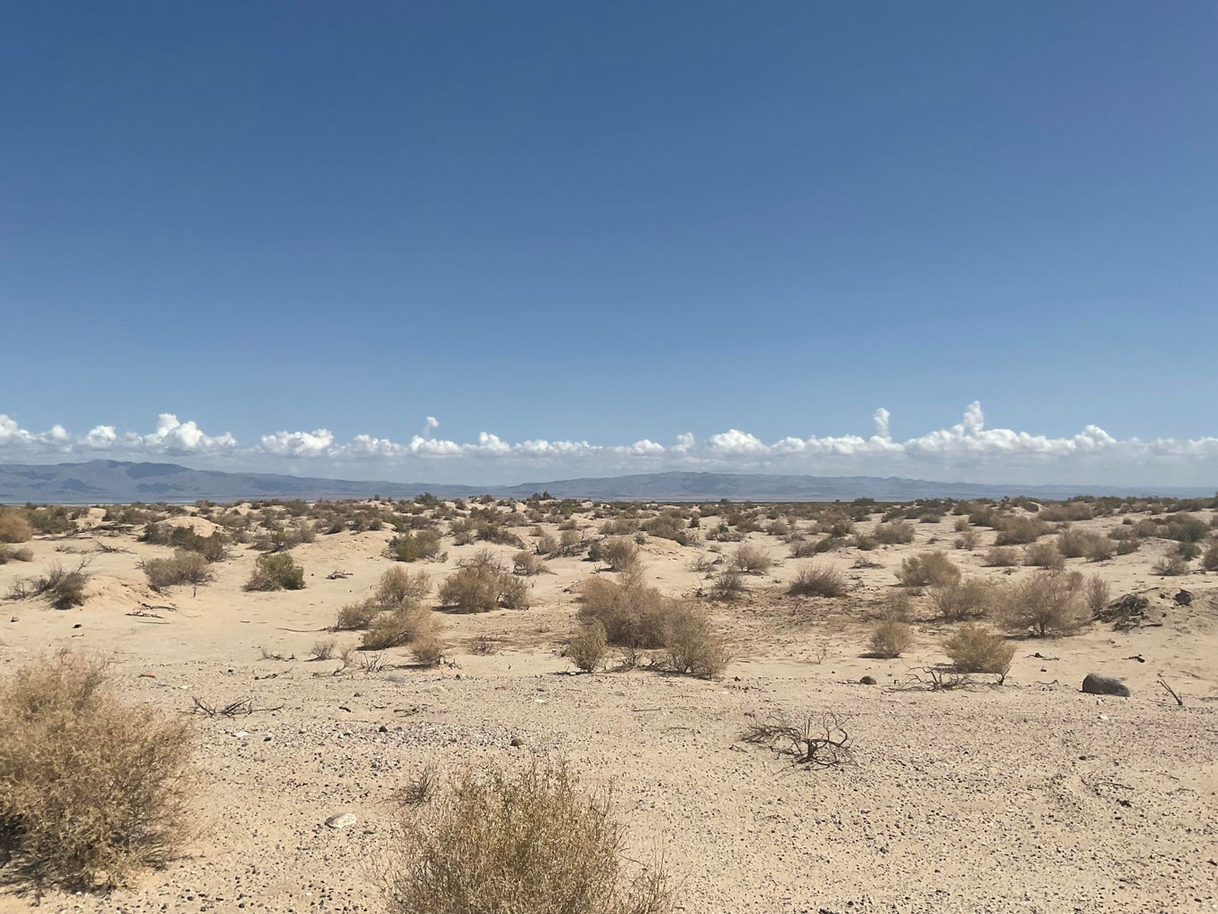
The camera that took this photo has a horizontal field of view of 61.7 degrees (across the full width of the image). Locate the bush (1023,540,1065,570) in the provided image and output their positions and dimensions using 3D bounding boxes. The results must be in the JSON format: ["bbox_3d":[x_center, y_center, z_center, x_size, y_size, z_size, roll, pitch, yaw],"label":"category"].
[{"bbox_3d":[10.313,2.311,24.188,0.962,0.675,0.866,-1,-3,23],"label":"bush"}]

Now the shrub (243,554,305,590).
[{"bbox_3d":[-6.199,2.103,18.870,1.092,0.669,0.928,1,-3,-18],"label":"shrub"}]

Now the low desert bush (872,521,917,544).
[{"bbox_3d":[9.536,2.511,34.085,1.402,0.795,1.262,-1,-2,16],"label":"low desert bush"}]

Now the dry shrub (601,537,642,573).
[{"bbox_3d":[0.274,2.092,21.775,0.836,0.751,0.752,0,-2,1],"label":"dry shrub"}]

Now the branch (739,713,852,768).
[{"bbox_3d":[1.147,1.715,6.217,0.657,0.244,0.493,-1,-2,10],"label":"branch"}]

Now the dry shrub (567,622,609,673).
[{"bbox_3d":[-0.200,1.774,9.514,0.383,0.470,0.344,0,-2,-1],"label":"dry shrub"}]

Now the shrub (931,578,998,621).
[{"bbox_3d":[4.839,1.944,13.894,0.907,0.566,0.771,-1,-3,19],"label":"shrub"}]

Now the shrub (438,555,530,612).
[{"bbox_3d":[-1.867,1.884,15.292,1.340,0.789,1.005,0,-2,-7],"label":"shrub"}]

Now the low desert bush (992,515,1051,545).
[{"bbox_3d":[13.352,2.372,33.026,1.811,0.955,1.630,-1,-3,22],"label":"low desert bush"}]

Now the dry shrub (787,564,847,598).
[{"bbox_3d":[3.553,2.101,17.397,0.970,0.584,0.873,0,-2,11],"label":"dry shrub"}]

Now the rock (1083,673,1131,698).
[{"bbox_3d":[4.135,1.898,8.478,0.419,0.184,0.260,-1,-3,12],"label":"rock"}]

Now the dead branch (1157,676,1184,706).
[{"bbox_3d":[4.413,1.843,8.015,0.209,0.227,0.105,-2,-3,29],"label":"dead branch"}]

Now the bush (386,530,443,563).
[{"bbox_3d":[-5.178,2.373,27.303,1.481,0.850,1.185,0,-3,-11],"label":"bush"}]

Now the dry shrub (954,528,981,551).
[{"bbox_3d":[10.532,2.420,30.000,0.783,0.651,0.705,-1,-3,19],"label":"dry shrub"}]

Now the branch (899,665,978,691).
[{"bbox_3d":[2.843,1.896,8.760,0.662,0.177,0.397,-1,-3,18],"label":"branch"}]

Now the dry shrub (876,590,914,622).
[{"bbox_3d":[3.823,1.991,13.642,0.509,0.420,0.483,-1,-3,16],"label":"dry shrub"}]

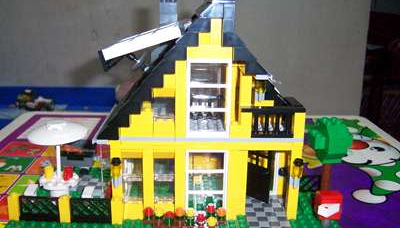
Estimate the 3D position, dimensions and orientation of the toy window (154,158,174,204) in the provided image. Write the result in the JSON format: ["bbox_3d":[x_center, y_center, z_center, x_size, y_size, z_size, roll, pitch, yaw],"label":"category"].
[{"bbox_3d":[-0.027,0.051,0.321,0.016,0.038,0.006,1,16,-1],"label":"toy window"}]

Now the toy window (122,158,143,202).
[{"bbox_3d":[-0.051,0.051,0.321,0.016,0.038,0.006,1,16,-1],"label":"toy window"}]

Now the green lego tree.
[{"bbox_3d":[0.104,0.041,0.337,0.034,0.077,0.033,1,16,-1],"label":"green lego tree"}]

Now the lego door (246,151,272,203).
[{"bbox_3d":[0.048,0.046,0.346,0.026,0.054,0.004,14,21,37],"label":"lego door"}]

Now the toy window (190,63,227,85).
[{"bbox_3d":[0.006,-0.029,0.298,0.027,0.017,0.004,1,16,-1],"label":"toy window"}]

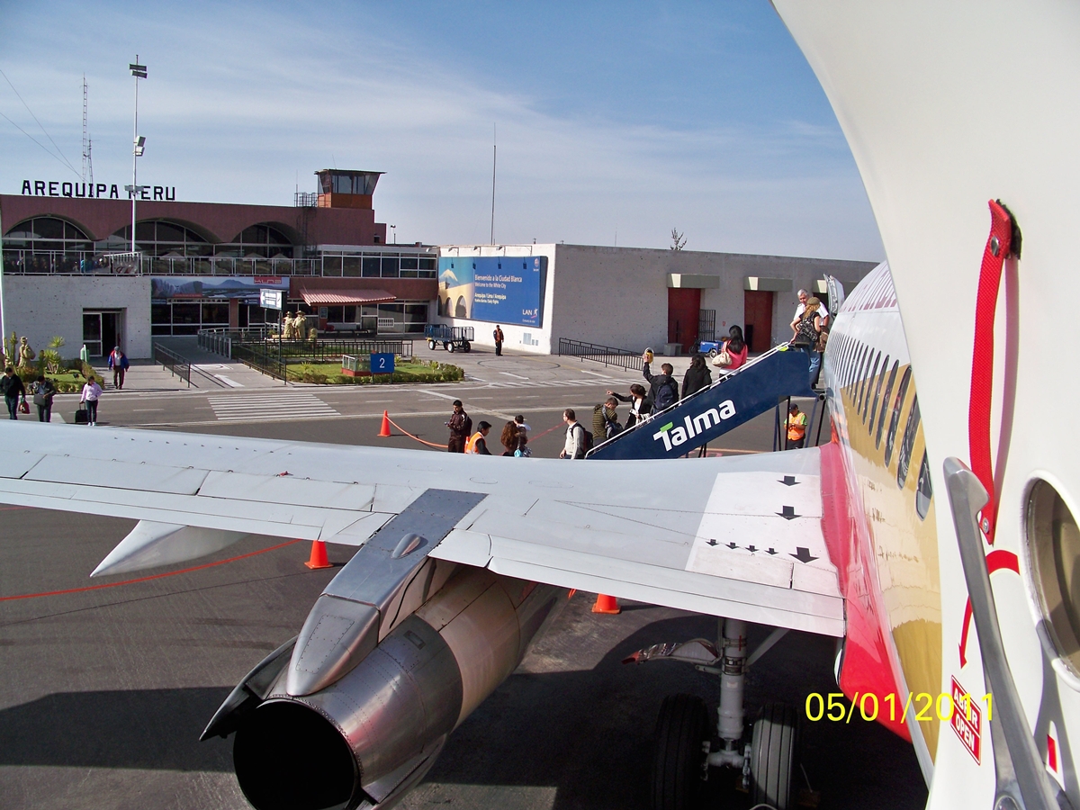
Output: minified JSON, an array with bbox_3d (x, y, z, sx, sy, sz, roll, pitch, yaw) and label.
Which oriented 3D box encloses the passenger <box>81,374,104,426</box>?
[{"bbox_3d":[-13.843,-0.125,31.800,0.660,1.560,0.420,-1,7,-25],"label":"passenger"}]

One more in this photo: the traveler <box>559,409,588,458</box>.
[{"bbox_3d":[0.700,0.956,19.906,0.520,1.760,0.520,-2,7,-21],"label":"traveler"}]

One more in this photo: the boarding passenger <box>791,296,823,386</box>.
[{"bbox_3d":[4.491,-1.013,17.300,0.580,1.600,0.500,4,6,17],"label":"boarding passenger"}]

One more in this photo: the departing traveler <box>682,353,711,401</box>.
[{"bbox_3d":[2.851,-0.151,18.994,0.540,1.560,0.380,0,7,-12],"label":"departing traveler"}]

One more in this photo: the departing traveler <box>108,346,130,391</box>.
[{"bbox_3d":[-16.550,-1.459,40.500,0.760,1.700,0.450,0,6,-19],"label":"departing traveler"}]

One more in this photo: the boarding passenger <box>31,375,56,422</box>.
[{"bbox_3d":[-13.997,0.000,29.100,0.580,1.660,0.450,0,7,-13],"label":"boarding passenger"}]

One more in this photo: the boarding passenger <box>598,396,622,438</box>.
[{"bbox_3d":[1.200,0.680,18.300,0.550,1.620,0.520,0,6,-18],"label":"boarding passenger"}]

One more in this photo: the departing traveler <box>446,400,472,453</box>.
[{"bbox_3d":[-1.845,0.744,23.203,0.500,1.710,0.520,-5,10,-43],"label":"departing traveler"}]

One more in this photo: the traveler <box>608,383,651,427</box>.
[{"bbox_3d":[1.615,0.422,18.200,0.740,1.580,0.550,6,7,33],"label":"traveler"}]

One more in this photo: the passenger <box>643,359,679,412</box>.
[{"bbox_3d":[2.150,0.087,18.150,0.620,1.760,0.500,2,6,3],"label":"passenger"}]

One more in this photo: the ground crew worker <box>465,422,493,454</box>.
[{"bbox_3d":[-1.208,1.125,20.597,0.550,1.600,0.520,-1,7,-17],"label":"ground crew worker"}]

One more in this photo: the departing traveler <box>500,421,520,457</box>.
[{"bbox_3d":[-0.625,1.120,20.896,0.500,1.580,0.450,6,9,37],"label":"departing traveler"}]

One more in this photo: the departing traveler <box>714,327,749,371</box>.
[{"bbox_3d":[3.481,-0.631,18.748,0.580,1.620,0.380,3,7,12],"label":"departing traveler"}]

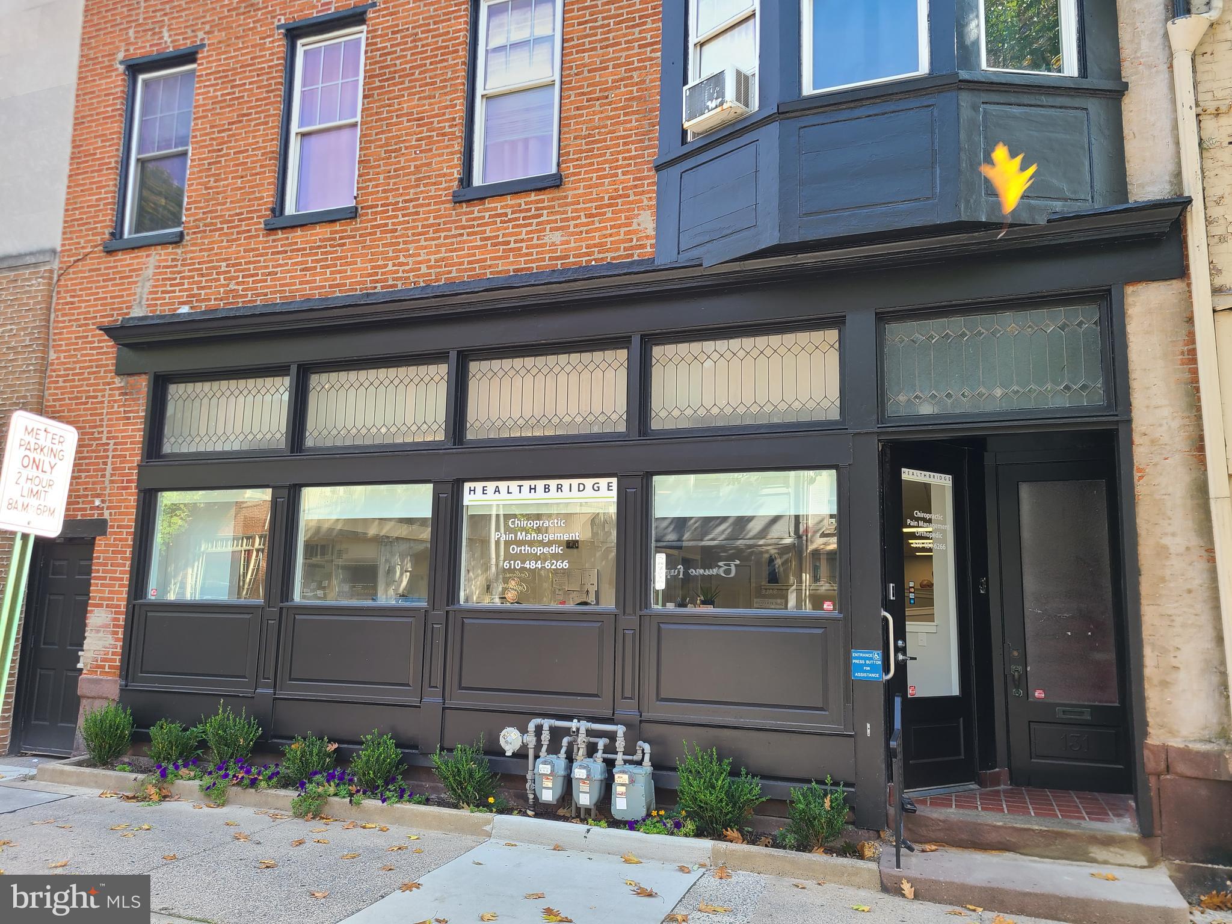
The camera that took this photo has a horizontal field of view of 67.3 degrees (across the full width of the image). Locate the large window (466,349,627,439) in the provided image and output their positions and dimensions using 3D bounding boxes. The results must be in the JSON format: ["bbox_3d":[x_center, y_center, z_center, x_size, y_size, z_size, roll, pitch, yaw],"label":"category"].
[{"bbox_3d":[-0.574,-0.538,7.502,1.410,0.658,0.100,-2,-8,20],"label":"large window"}]

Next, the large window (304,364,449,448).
[{"bbox_3d":[-2.100,-0.485,8.054,1.431,0.669,0.100,-2,-8,20],"label":"large window"}]

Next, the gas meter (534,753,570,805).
[{"bbox_3d":[-0.470,2.313,6.761,0.196,0.319,0.180,-2,-8,20],"label":"gas meter"}]

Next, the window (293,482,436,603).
[{"bbox_3d":[-2.175,0.704,7.942,1.343,1.000,0.100,-2,-8,20],"label":"window"}]

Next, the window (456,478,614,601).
[{"bbox_3d":[-0.640,0.646,7.479,1.384,1.020,0.080,-2,-9,20],"label":"window"}]

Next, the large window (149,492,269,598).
[{"bbox_3d":[-3.732,0.764,8.505,1.321,1.005,0.100,-2,-8,20],"label":"large window"}]

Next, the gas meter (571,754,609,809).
[{"bbox_3d":[-0.193,2.303,6.660,0.213,0.331,0.180,-2,-8,20],"label":"gas meter"}]

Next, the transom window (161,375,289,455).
[{"bbox_3d":[-3.725,-0.448,8.818,1.505,0.706,0.080,-2,-9,20],"label":"transom window"}]

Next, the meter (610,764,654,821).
[{"bbox_3d":[0.129,2.339,6.575,0.265,0.365,0.210,-2,-9,20],"label":"meter"}]

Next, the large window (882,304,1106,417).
[{"bbox_3d":[2.610,-0.698,6.461,1.423,0.720,0.080,-2,-9,20],"label":"large window"}]

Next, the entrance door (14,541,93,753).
[{"bbox_3d":[-5.595,1.869,9.387,0.904,2.127,0.060,-2,-9,20],"label":"entrance door"}]

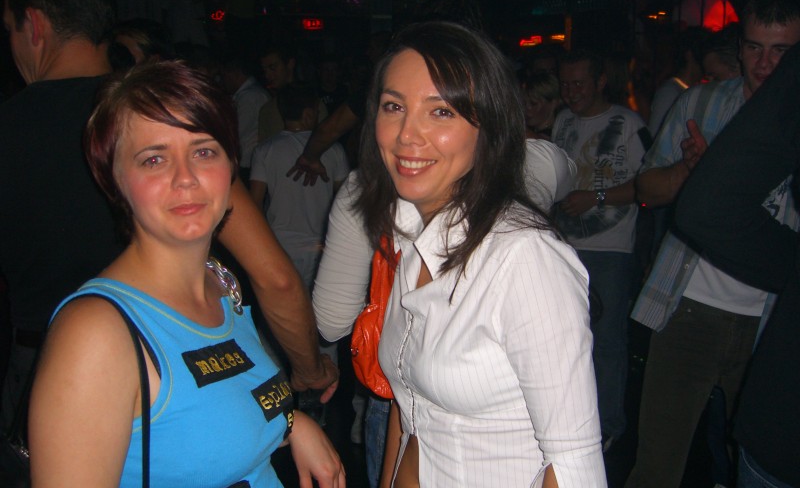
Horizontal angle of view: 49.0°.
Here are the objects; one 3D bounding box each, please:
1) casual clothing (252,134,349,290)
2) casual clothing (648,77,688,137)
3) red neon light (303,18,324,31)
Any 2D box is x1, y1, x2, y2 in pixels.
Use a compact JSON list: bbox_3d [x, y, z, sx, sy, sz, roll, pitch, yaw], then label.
[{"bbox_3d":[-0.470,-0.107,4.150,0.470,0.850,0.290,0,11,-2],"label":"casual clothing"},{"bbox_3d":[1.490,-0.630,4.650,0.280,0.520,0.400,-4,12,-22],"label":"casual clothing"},{"bbox_3d":[-0.985,-2.500,10.000,0.260,0.150,0.060,-1,11,-3],"label":"red neon light"}]

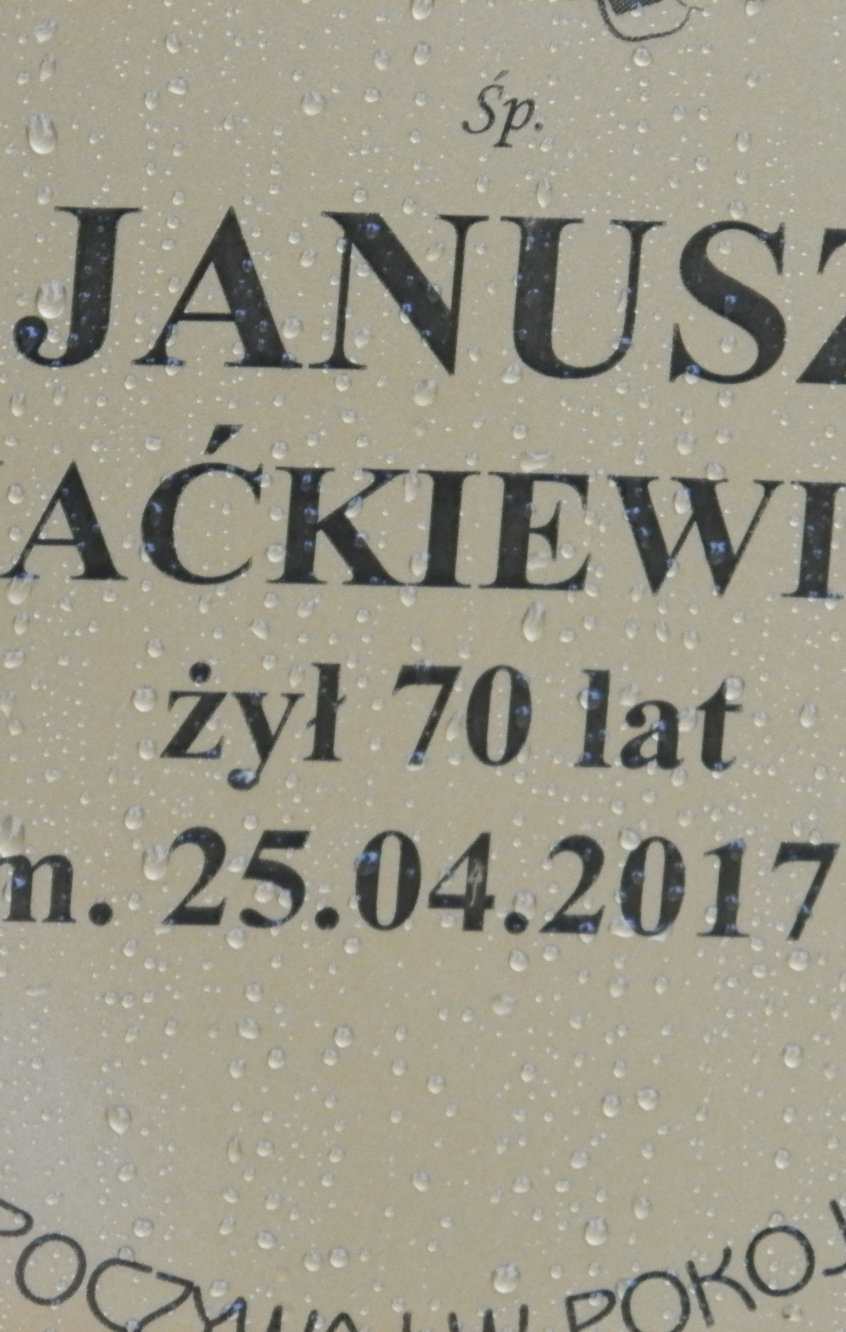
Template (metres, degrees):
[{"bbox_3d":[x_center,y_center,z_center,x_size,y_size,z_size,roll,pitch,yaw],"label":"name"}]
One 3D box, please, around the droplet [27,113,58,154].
[{"bbox_3d":[-0.044,-0.062,2.000,0.004,0.005,0.002,1,18,-10],"label":"droplet"}]

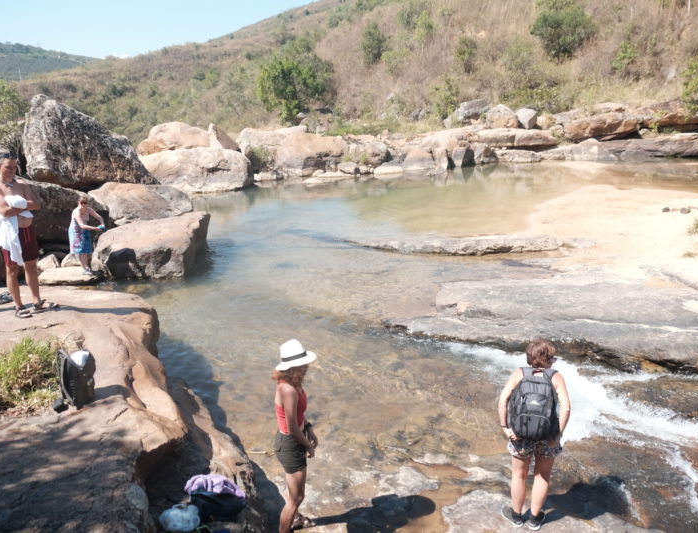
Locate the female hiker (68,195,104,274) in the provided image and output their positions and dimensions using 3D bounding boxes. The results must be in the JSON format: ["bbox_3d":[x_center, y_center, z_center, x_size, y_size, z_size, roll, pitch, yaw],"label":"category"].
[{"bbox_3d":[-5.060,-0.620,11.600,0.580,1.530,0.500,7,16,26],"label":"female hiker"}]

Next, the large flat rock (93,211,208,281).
[{"bbox_3d":[-4.300,-0.450,13.100,2.050,0.880,2.300,0,15,0],"label":"large flat rock"}]

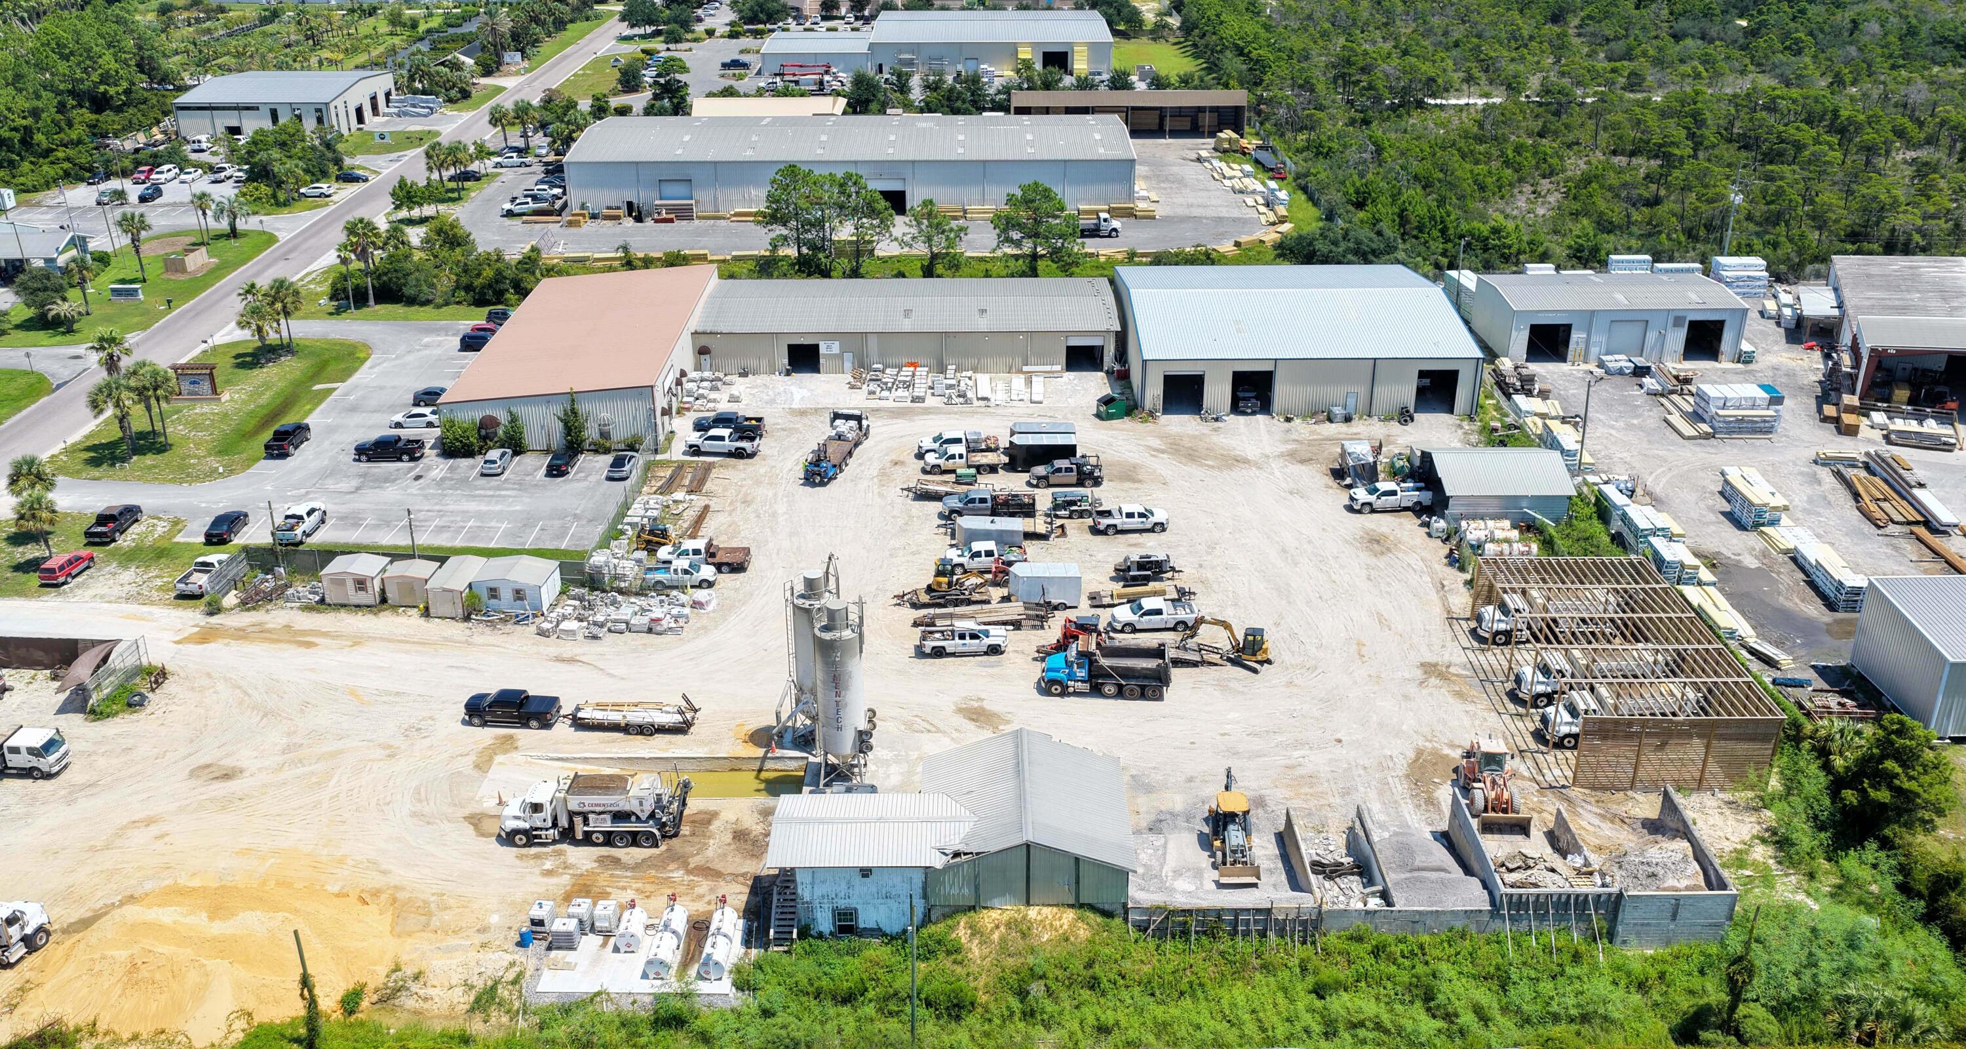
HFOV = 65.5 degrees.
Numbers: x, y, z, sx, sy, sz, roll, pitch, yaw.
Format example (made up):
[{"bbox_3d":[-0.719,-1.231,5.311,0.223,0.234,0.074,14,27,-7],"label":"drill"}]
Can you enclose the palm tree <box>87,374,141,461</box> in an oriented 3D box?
[{"bbox_3d":[-73.349,-8.931,129.856,4.300,7.300,4.300,0,26,0],"label":"palm tree"}]

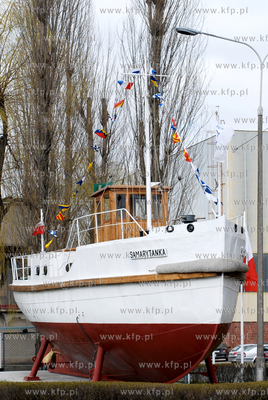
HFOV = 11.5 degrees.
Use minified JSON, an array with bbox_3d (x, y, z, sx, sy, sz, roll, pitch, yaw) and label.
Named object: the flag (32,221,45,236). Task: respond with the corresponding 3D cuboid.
[{"bbox_3d":[-3.326,0.992,46.500,0.420,0.520,0.180,0,-6,0],"label":"flag"}]

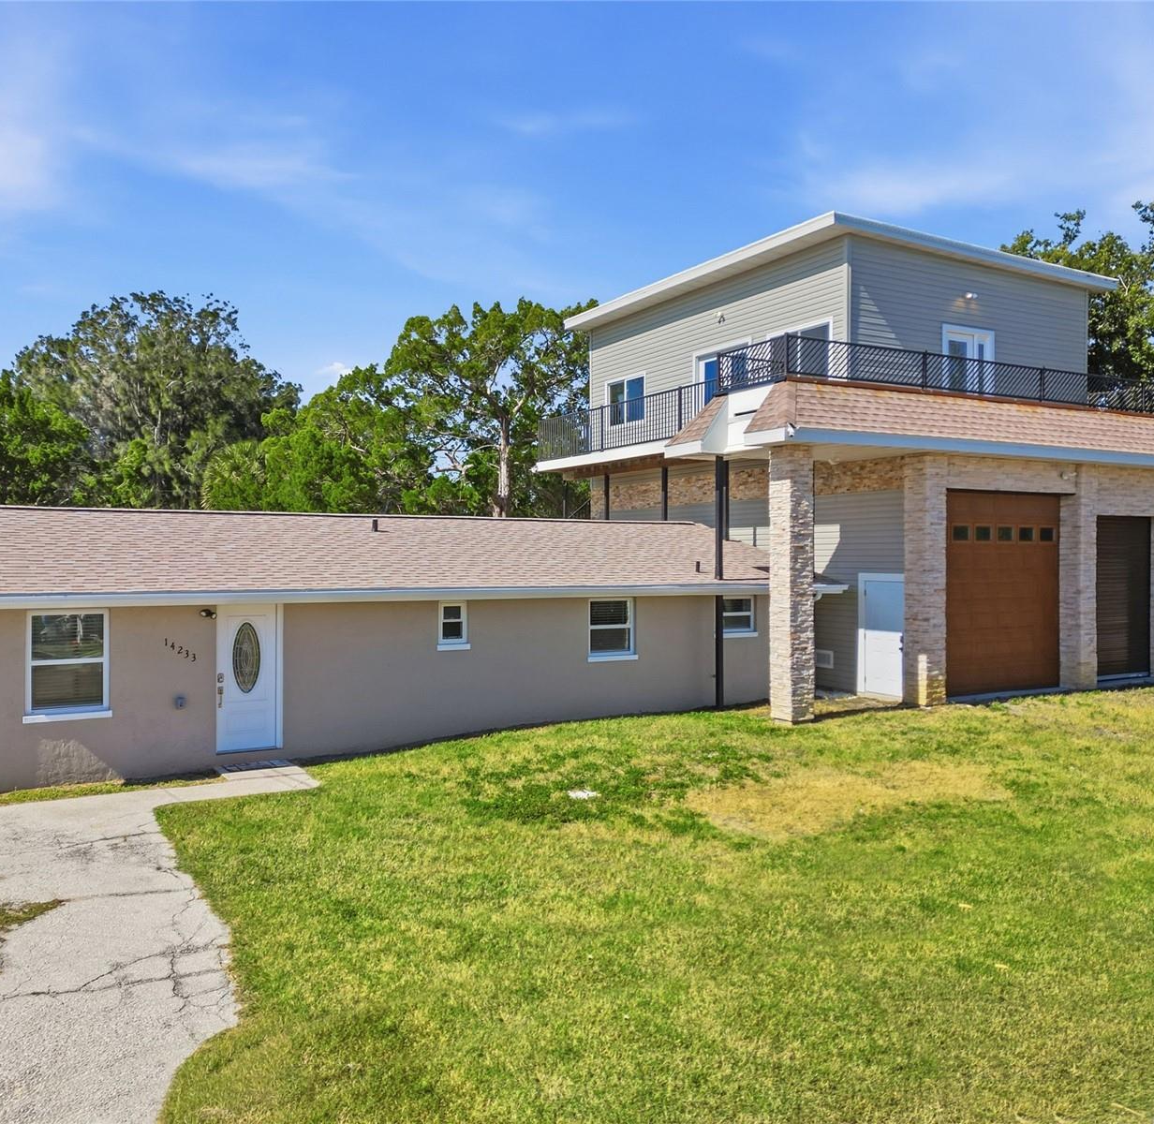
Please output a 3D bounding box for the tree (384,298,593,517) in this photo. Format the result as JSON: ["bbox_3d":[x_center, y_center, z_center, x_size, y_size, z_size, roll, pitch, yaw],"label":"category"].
[{"bbox_3d":[-2.762,-3.538,38.000,8.400,12.280,8.200,0,0,-29],"label":"tree"}]

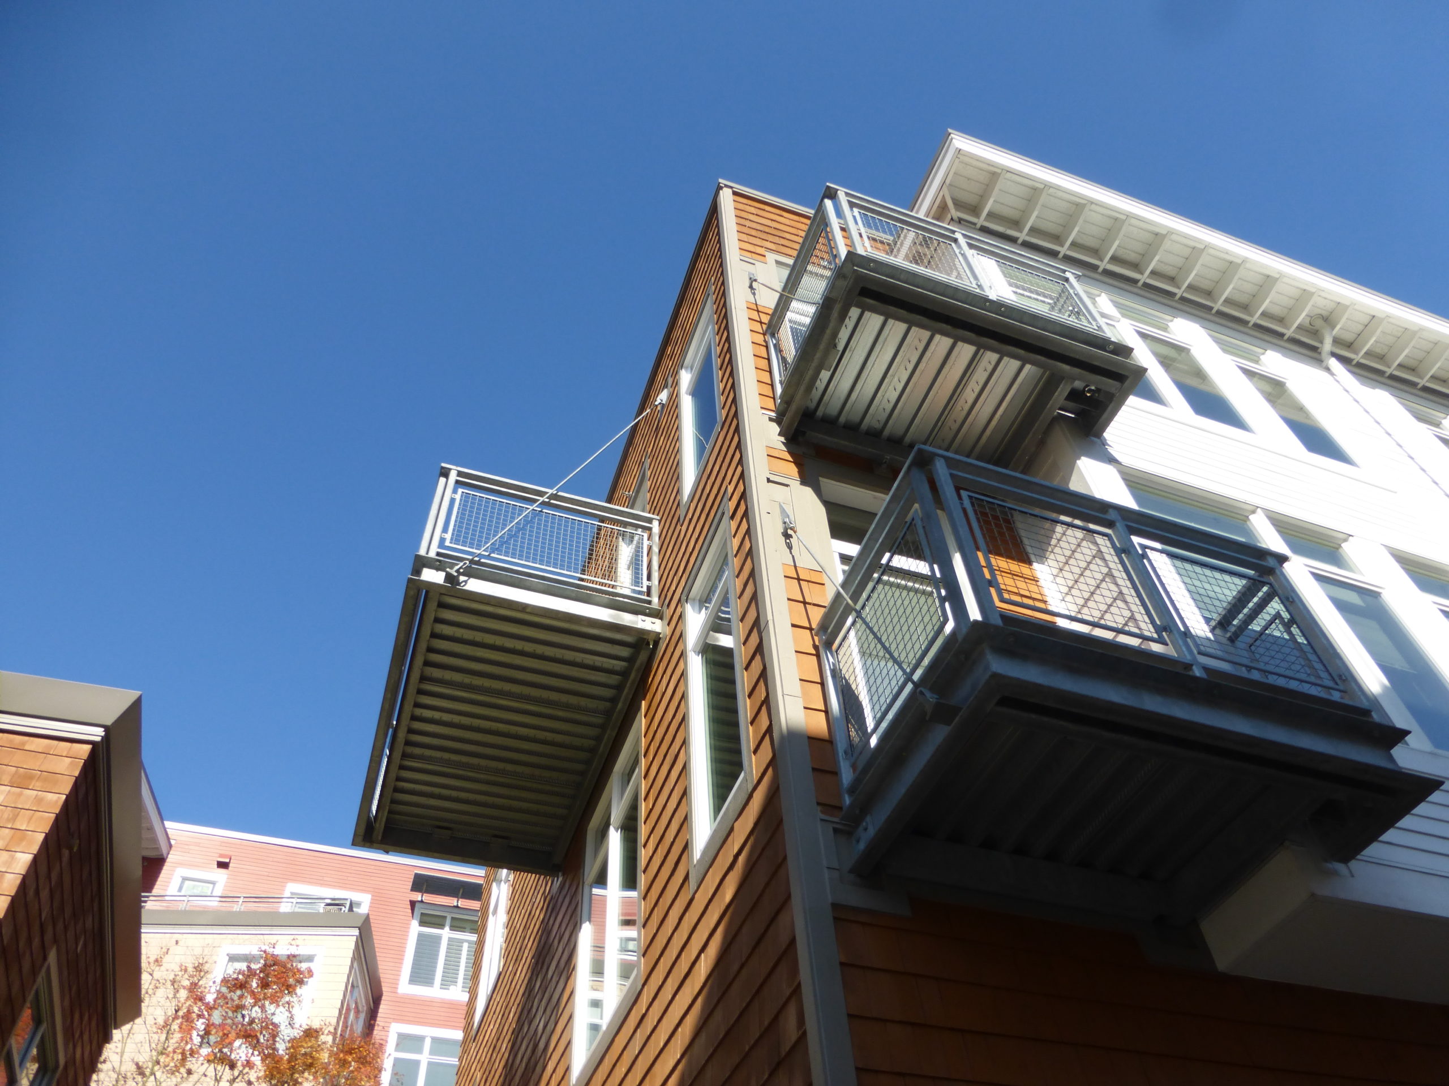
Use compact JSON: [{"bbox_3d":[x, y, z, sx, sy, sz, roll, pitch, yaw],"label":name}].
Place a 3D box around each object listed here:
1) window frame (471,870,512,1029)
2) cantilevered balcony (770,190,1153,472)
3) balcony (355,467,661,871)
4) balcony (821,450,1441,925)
[{"bbox_3d":[-2.843,4.704,12.617,0.122,2.193,1.550,14,-53,-14],"label":"window frame"},{"bbox_3d":[1.401,-1.263,6.603,1.924,1.331,1.172,14,-53,-14],"label":"cantilevered balcony"},{"bbox_3d":[-1.846,1.196,8.427,1.798,1.331,3.185,14,-53,-14],"label":"balcony"},{"bbox_3d":[1.545,0.664,4.314,1.924,1.331,1.162,14,-53,-14],"label":"balcony"}]

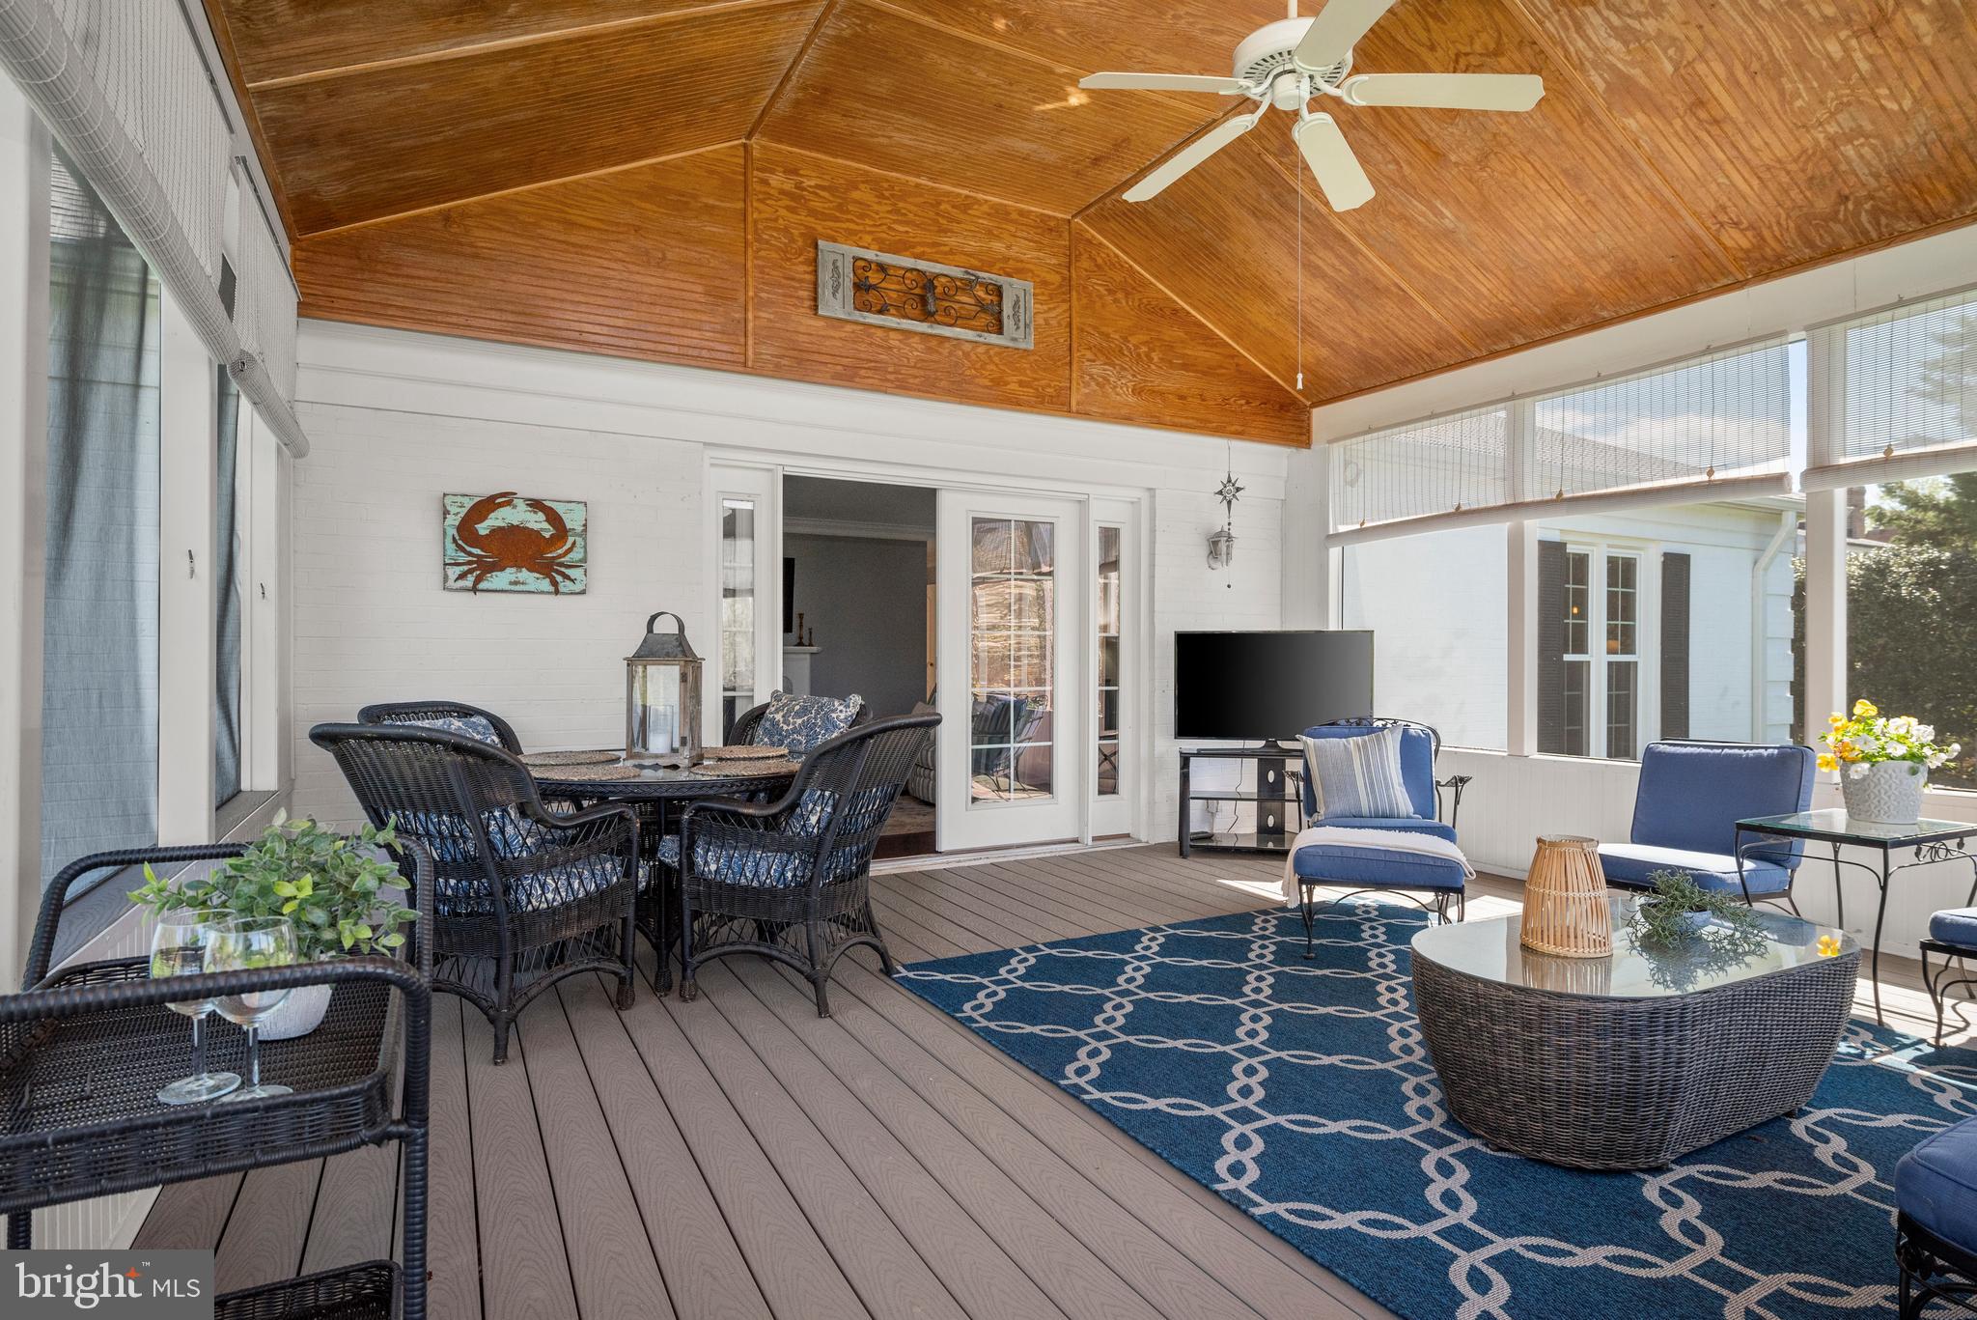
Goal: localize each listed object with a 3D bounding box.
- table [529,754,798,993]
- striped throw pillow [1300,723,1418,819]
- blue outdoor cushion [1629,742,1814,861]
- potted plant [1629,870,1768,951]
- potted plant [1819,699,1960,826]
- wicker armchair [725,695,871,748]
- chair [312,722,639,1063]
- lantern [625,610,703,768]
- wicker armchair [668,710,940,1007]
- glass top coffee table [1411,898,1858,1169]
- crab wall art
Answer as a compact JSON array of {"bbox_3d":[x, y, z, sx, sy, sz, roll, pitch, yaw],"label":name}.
[{"bbox_3d":[-1.145,0.749,3.650,1.220,0.740,1.220,0,0,0],"label":"table"},{"bbox_3d":[1.700,0.520,4.530,0.450,0.450,0.140,-5,-22,18],"label":"striped throw pillow"},{"bbox_3d":[2.712,0.533,3.667,0.130,0.420,0.490,27,-16,-35],"label":"blue outdoor cushion"},{"bbox_3d":[1.888,0.640,2.640,0.310,0.165,0.280,0,0,36],"label":"potted plant"},{"bbox_3d":[3.120,0.345,3.430,0.370,0.420,0.340,0,0,42],"label":"potted plant"},{"bbox_3d":[-0.950,0.655,4.450,0.600,0.940,0.780,0,0,14],"label":"wicker armchair"},{"bbox_3d":[-1.535,0.651,2.945,0.640,0.940,0.760,0,0,17],"label":"chair"},{"bbox_3d":[-1.173,0.103,3.580,0.250,0.550,0.245,0,0,-7],"label":"lantern"},{"bbox_3d":[-0.592,0.655,3.391,0.800,0.945,0.600,0,0,19],"label":"wicker armchair"},{"bbox_3d":[1.644,0.920,2.521,1.260,0.410,0.620,0,0,-27],"label":"glass top coffee table"},{"bbox_3d":[-2.071,-0.504,4.330,0.565,0.430,0.040,0,0,-27],"label":"crab wall art"}]

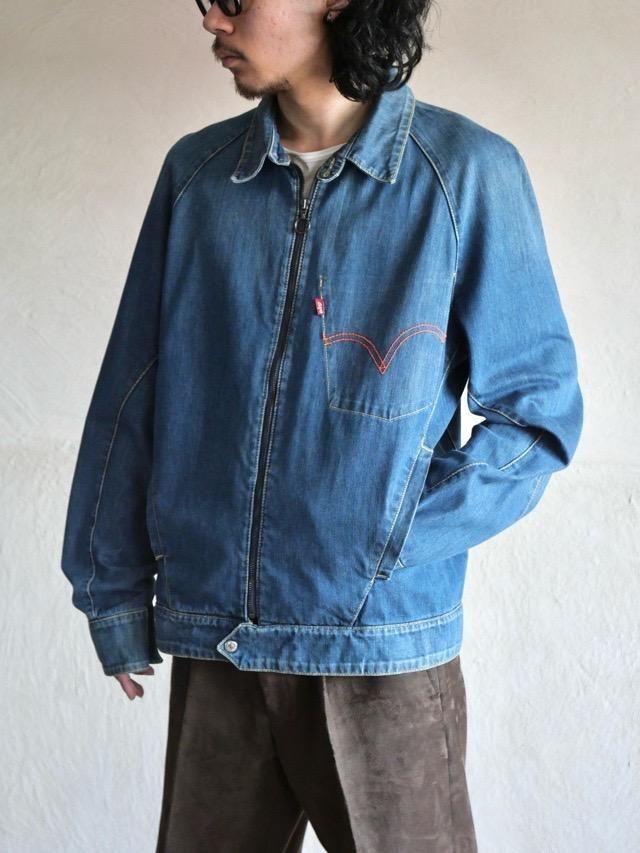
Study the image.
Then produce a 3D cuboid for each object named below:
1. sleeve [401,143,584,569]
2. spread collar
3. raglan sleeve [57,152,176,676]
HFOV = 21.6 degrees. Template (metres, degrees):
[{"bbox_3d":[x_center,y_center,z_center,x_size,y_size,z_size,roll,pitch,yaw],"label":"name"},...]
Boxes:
[{"bbox_3d":[0.194,-0.087,1.920,0.210,0.500,0.240,0,0,22],"label":"sleeve"},{"bbox_3d":[0.004,-0.345,1.950,0.195,0.140,0.180,0,0,22],"label":"spread collar"},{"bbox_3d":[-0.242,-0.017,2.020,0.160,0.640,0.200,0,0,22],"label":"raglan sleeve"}]

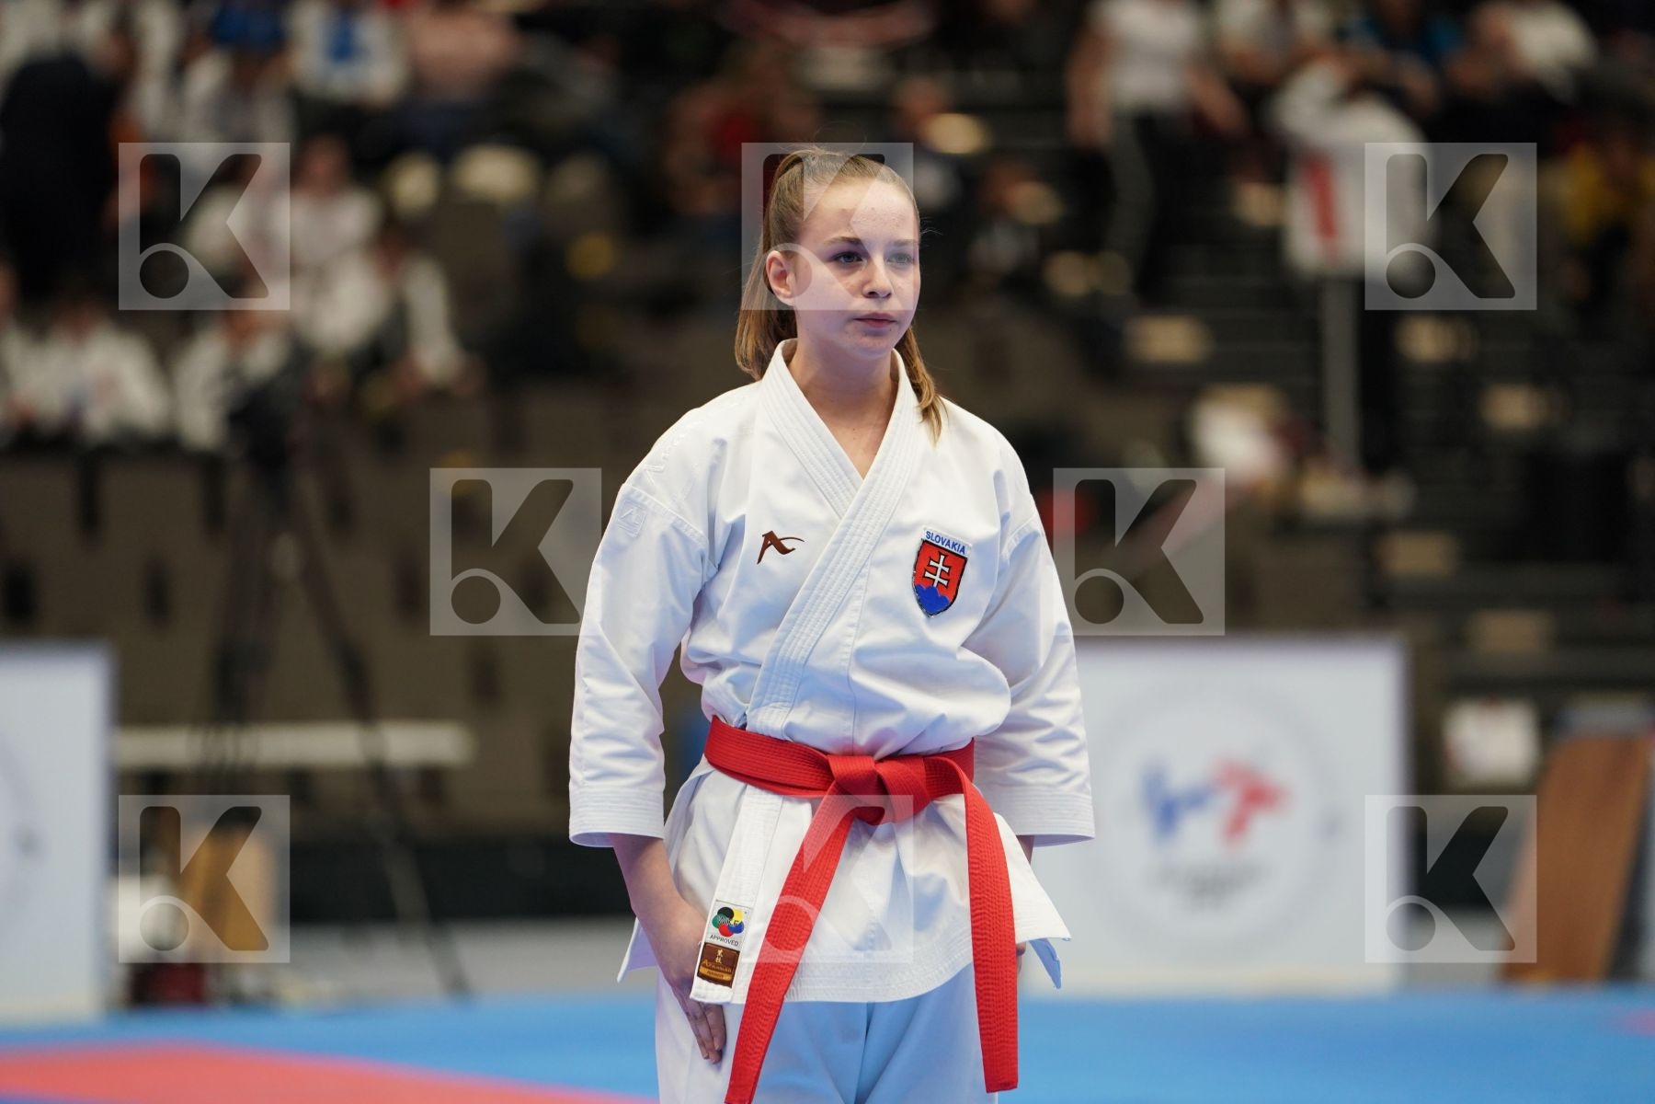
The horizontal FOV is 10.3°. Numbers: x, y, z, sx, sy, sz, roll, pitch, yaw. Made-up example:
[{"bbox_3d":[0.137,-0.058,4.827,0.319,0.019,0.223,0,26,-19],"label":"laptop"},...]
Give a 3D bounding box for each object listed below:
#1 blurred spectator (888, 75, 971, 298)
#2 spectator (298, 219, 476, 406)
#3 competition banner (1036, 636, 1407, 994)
[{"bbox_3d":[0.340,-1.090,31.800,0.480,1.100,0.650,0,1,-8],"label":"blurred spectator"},{"bbox_3d":[-1.730,-0.720,36.000,0.680,1.180,0.750,0,0,-3],"label":"spectator"},{"bbox_3d":[0.914,0.650,21.700,0.950,0.860,0.070,0,1,-20],"label":"competition banner"}]

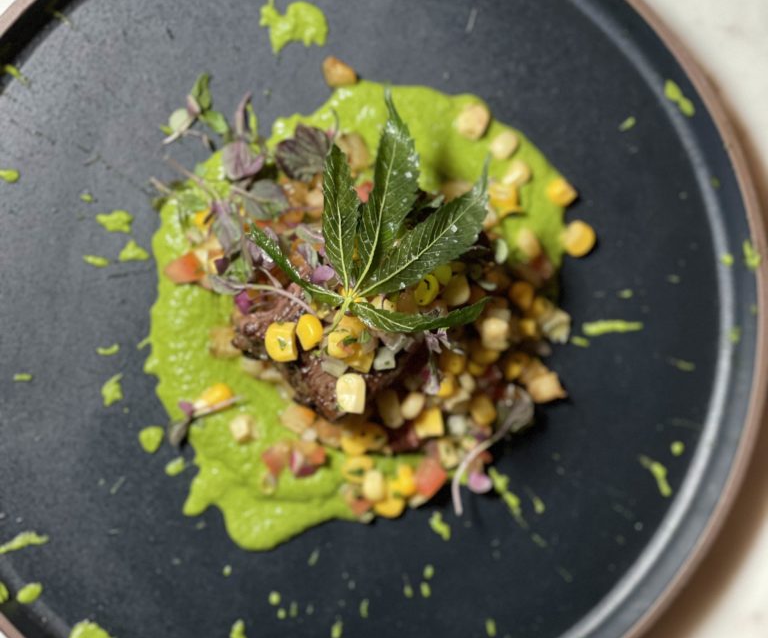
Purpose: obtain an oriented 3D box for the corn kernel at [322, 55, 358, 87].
[{"bbox_3d":[-0.013,-0.073,0.560,0.011,0.006,0.008,37,85,-12],"label":"corn kernel"}]

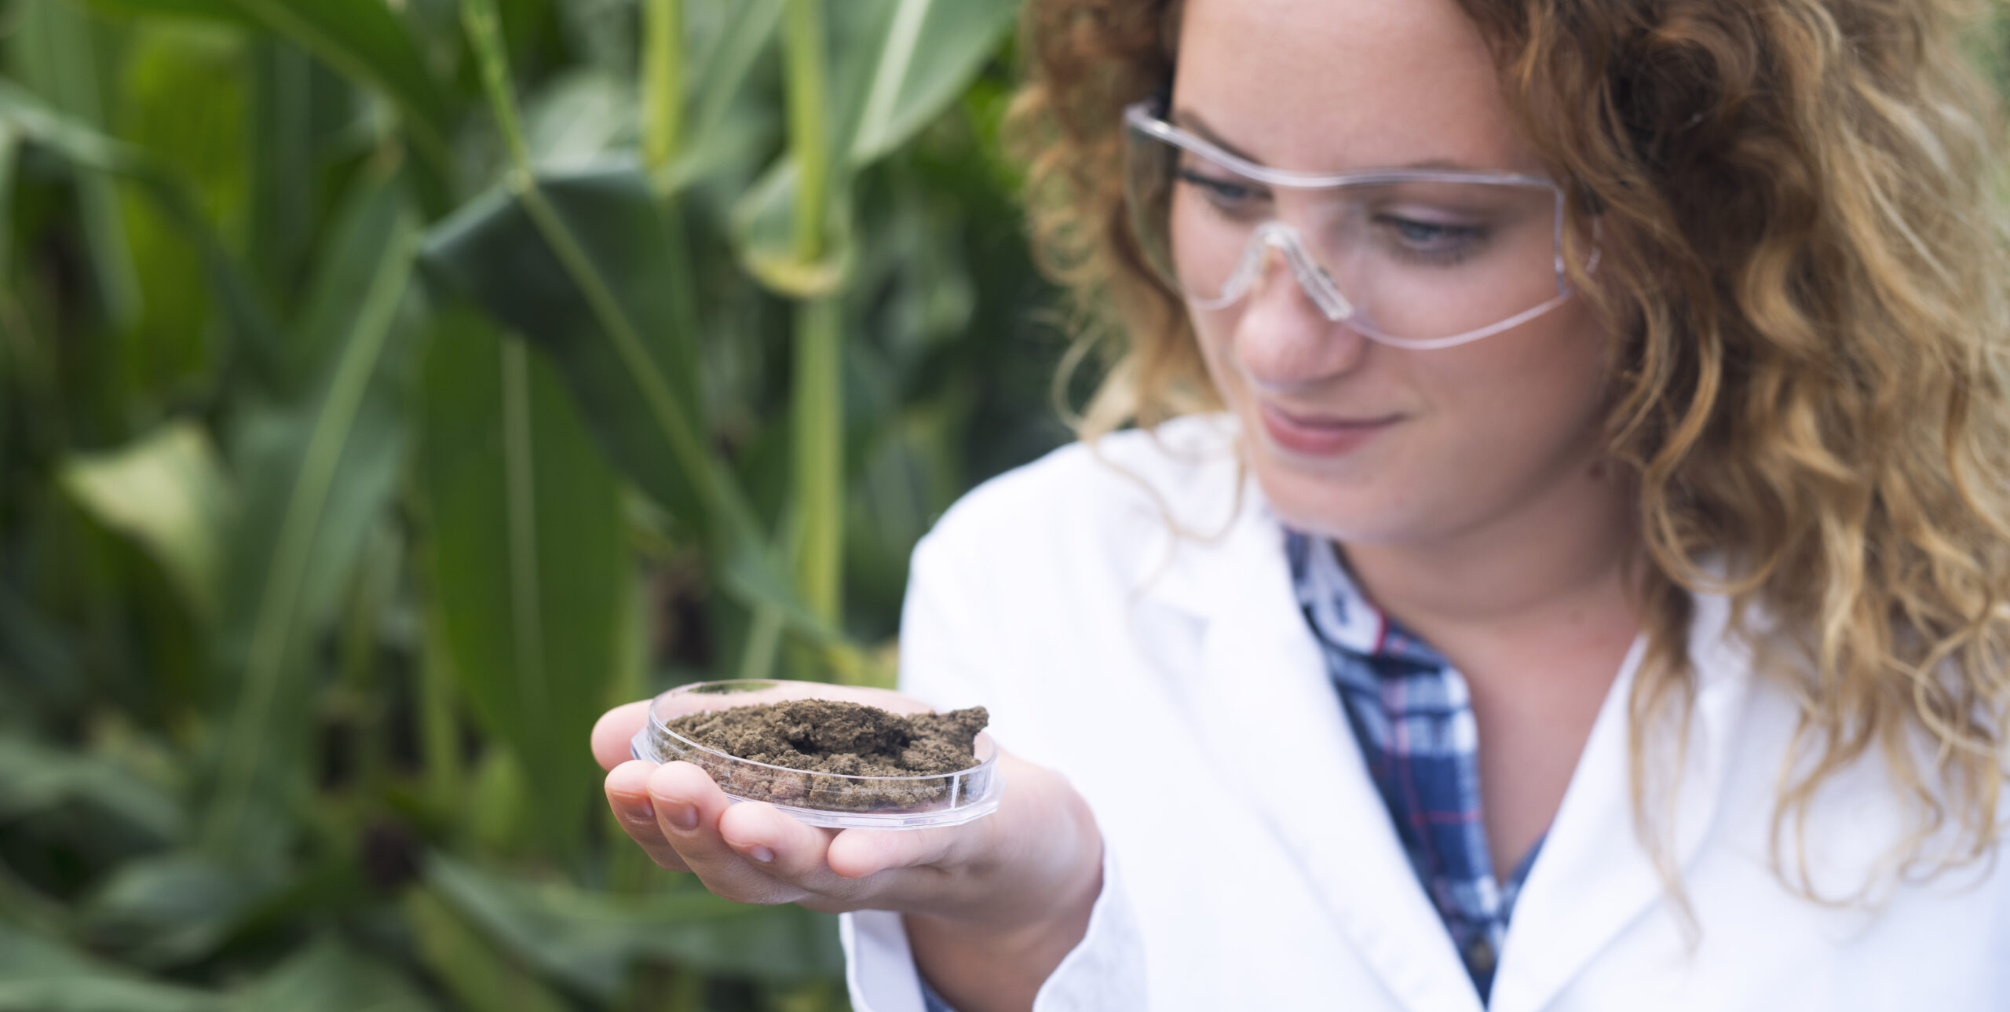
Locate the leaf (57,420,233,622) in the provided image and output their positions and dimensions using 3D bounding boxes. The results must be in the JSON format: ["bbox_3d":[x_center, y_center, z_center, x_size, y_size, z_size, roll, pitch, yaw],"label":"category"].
[{"bbox_3d":[-0.601,0.010,1.950,0.122,0.140,0.070,0,8,0],"label":"leaf"}]

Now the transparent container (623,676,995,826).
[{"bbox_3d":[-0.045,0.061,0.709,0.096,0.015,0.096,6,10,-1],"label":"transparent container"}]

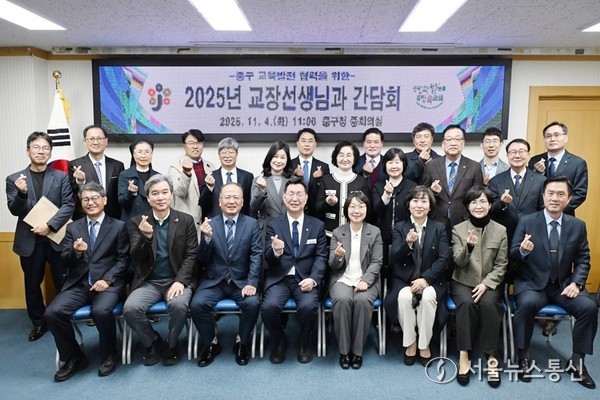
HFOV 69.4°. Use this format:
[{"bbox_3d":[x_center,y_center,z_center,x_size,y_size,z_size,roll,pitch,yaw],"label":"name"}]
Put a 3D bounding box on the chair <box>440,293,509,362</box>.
[{"bbox_3d":[1.330,0.775,3.422,0.470,0.790,0.480,1,6,8],"label":"chair"}]

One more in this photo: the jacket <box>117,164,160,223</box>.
[{"bbox_3d":[-1.440,-0.031,3.962,0.430,0.650,0.290,-1,7,-10],"label":"jacket"}]

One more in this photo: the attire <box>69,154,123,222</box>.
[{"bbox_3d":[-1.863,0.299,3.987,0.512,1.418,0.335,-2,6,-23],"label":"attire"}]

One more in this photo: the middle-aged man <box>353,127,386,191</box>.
[{"bbox_3d":[0.660,0.220,4.161,0.500,1.750,0.360,1,6,7],"label":"middle-aged man"}]

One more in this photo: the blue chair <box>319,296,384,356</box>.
[{"bbox_3d":[0.413,0.780,3.509,0.473,0.788,0.522,0,6,3],"label":"blue chair"}]

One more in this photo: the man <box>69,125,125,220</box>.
[{"bbox_3d":[-1.774,0.208,3.797,0.520,1.720,0.360,-2,7,-18],"label":"man"}]

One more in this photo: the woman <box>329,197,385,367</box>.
[{"bbox_3d":[0.410,0.569,3.271,0.440,1.230,0.660,0,6,2],"label":"woman"}]

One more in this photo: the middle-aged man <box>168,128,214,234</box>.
[{"bbox_3d":[-1.020,0.224,4.122,0.520,1.750,0.380,-2,6,-21],"label":"middle-aged man"}]

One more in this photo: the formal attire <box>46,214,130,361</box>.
[{"bbox_3d":[-1.516,0.589,3.135,0.550,0.950,0.660,-2,7,-14],"label":"formal attire"}]

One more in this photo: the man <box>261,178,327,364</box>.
[{"bbox_3d":[-0.051,0.511,3.374,0.512,1.349,0.630,0,6,-2],"label":"man"}]

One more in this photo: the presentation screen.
[{"bbox_3d":[0.024,-0.961,4.180,4.000,0.790,0.100,0,6,1],"label":"presentation screen"}]

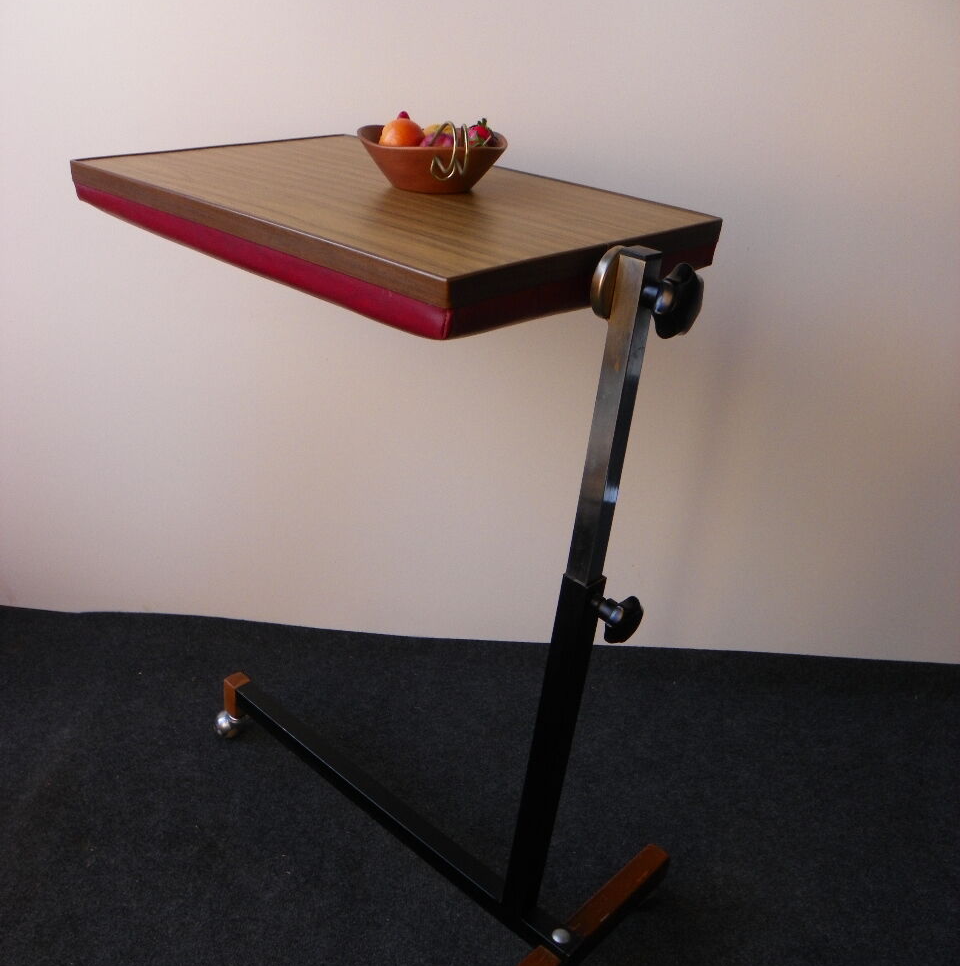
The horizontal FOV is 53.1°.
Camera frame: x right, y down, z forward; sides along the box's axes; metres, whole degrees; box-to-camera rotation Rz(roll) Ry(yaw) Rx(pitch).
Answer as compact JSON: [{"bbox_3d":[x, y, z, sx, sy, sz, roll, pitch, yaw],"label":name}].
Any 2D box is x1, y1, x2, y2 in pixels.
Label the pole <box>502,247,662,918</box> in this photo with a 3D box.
[{"bbox_3d":[0.093,0.171,0.992,0.030,0.827,0.033,29,36,35],"label":"pole"}]

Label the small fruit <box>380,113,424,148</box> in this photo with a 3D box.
[{"bbox_3d":[-0.077,-0.336,0.942,0.045,0.047,0.045,3,28,-2],"label":"small fruit"}]

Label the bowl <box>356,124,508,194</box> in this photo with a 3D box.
[{"bbox_3d":[-0.046,-0.319,0.954,0.152,0.052,0.152,26,35,36],"label":"bowl"}]

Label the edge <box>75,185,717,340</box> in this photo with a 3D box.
[{"bbox_3d":[-0.102,-0.271,0.989,0.558,0.029,0.369,26,35,36],"label":"edge"}]

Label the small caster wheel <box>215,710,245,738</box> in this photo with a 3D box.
[{"bbox_3d":[-0.414,0.400,1.596,0.046,0.049,0.044,25,34,37],"label":"small caster wheel"}]

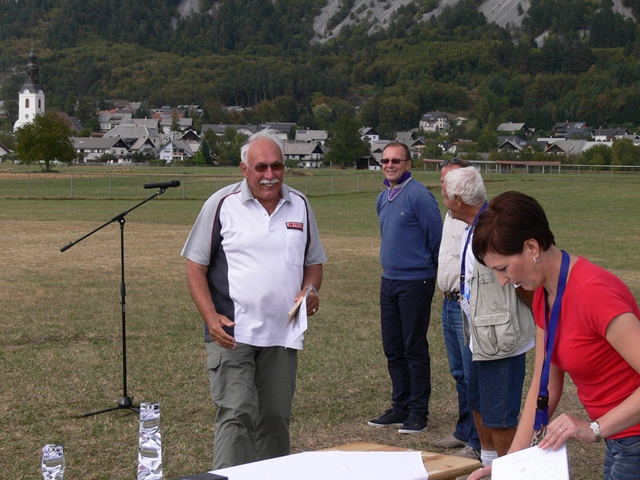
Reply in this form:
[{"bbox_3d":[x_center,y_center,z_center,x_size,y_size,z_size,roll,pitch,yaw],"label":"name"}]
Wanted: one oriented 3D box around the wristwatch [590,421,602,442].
[{"bbox_3d":[0.697,0.482,3.403,0.028,0.056,0.048,-21,-40,-1],"label":"wristwatch"}]

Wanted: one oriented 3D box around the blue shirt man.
[{"bbox_3d":[0.545,0.280,8.601,0.530,1.790,0.380,3,4,40],"label":"blue shirt man"}]

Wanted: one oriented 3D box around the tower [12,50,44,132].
[{"bbox_3d":[-104.557,-51.008,490.000,7.400,36.800,7.400,1,4,19],"label":"tower"}]

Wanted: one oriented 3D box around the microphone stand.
[{"bbox_3d":[-1.338,0.395,8.939,0.760,1.520,0.580,0,3,0],"label":"microphone stand"}]

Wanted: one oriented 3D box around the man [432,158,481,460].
[{"bbox_3d":[0.846,0.358,7.955,0.400,1.710,0.520,-3,4,-37],"label":"man"}]

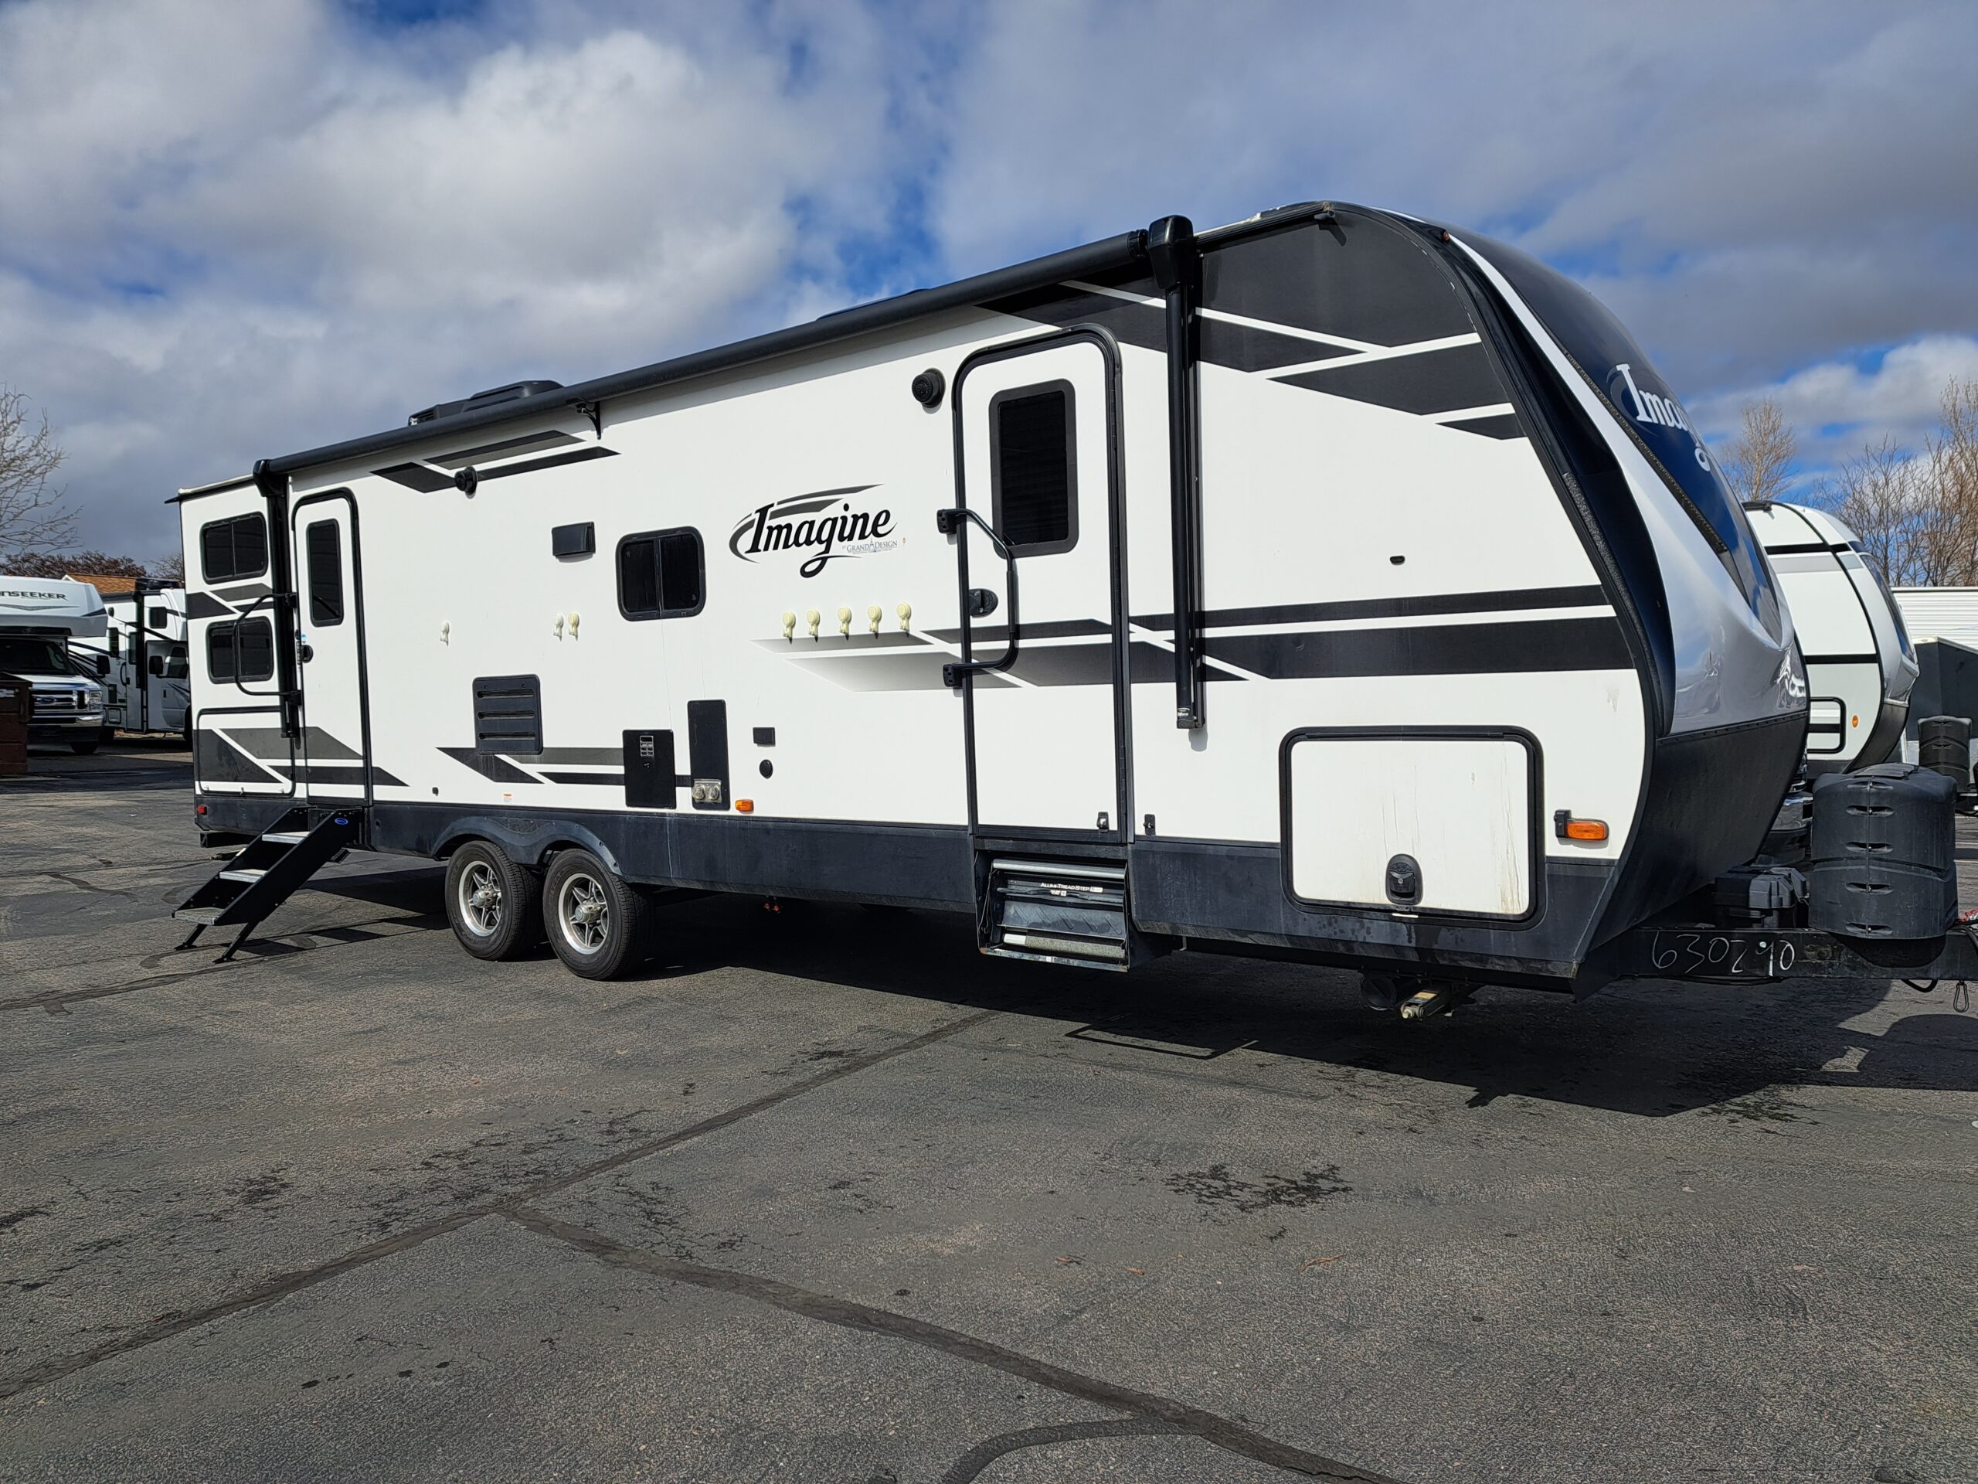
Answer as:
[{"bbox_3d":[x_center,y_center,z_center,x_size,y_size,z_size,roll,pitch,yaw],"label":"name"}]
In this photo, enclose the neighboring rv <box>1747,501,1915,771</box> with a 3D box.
[{"bbox_3d":[4.923,-0.647,13.124,8.000,2.900,2.450,0,3,37],"label":"neighboring rv"}]

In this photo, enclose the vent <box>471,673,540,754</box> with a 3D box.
[{"bbox_3d":[-2.592,-0.141,7.385,0.615,0.425,0.040,0,3,37],"label":"vent"}]

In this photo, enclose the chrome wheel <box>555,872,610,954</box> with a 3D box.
[{"bbox_3d":[-2.148,0.914,7.278,0.420,0.420,0.170,0,3,37],"label":"chrome wheel"}]

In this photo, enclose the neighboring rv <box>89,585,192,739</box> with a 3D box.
[{"bbox_3d":[-16.500,-1.580,28.200,7.600,3.300,2.500,2,3,37],"label":"neighboring rv"}]

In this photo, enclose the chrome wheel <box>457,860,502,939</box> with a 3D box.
[{"bbox_3d":[-2.911,0.898,7.854,0.420,0.420,0.170,0,3,37],"label":"chrome wheel"}]

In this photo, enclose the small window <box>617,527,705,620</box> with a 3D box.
[{"bbox_3d":[-1.576,-0.804,6.570,0.644,0.413,0.060,0,3,37],"label":"small window"}]

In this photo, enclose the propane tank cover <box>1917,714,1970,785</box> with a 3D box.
[{"bbox_3d":[7.619,0.104,10.940,0.370,0.600,0.650,0,3,37],"label":"propane tank cover"}]

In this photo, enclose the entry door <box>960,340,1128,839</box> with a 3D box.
[{"bbox_3d":[0.196,-0.575,5.251,0.770,1.890,0.070,0,3,37],"label":"entry door"}]

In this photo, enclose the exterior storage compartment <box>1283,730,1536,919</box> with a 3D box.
[{"bbox_3d":[1.338,0.266,4.441,0.851,0.618,0.080,0,3,37],"label":"exterior storage compartment"}]

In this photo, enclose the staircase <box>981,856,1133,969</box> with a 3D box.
[{"bbox_3d":[0.345,0.646,5.417,0.720,0.410,0.380,0,3,37],"label":"staircase"}]

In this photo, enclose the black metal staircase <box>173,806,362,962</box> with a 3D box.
[{"bbox_3d":[-4.309,0.823,8.187,0.570,0.800,0.880,0,3,37],"label":"black metal staircase"}]

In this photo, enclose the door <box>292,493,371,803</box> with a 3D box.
[{"bbox_3d":[-4.052,-0.555,8.464,0.770,1.890,0.070,0,3,37],"label":"door"}]

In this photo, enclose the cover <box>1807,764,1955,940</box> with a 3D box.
[{"bbox_3d":[3.059,0.347,4.688,0.390,0.550,0.660,0,3,37],"label":"cover"}]

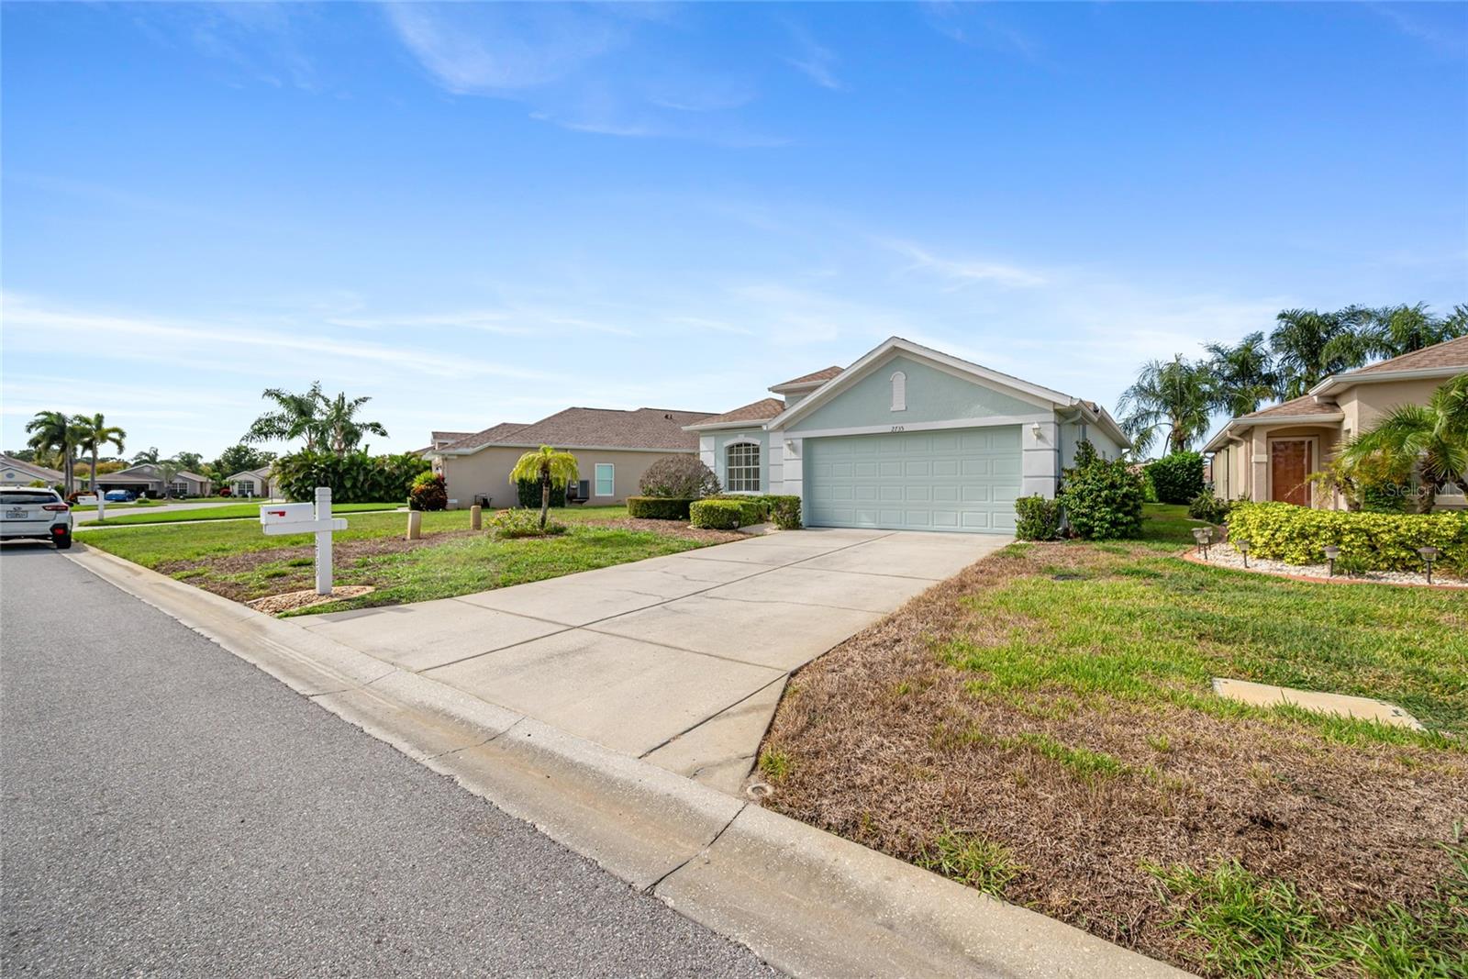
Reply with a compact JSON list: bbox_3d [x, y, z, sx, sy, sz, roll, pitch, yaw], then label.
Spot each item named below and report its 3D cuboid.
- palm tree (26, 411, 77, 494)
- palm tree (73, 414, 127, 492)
[{"bbox_3d":[-64.394,-3.029,54.000,3.300,9.000,3.300,0,0,40],"label":"palm tree"},{"bbox_3d":[-66.727,-3.386,60.000,3.800,9.100,3.800,0,0,42],"label":"palm tree"}]

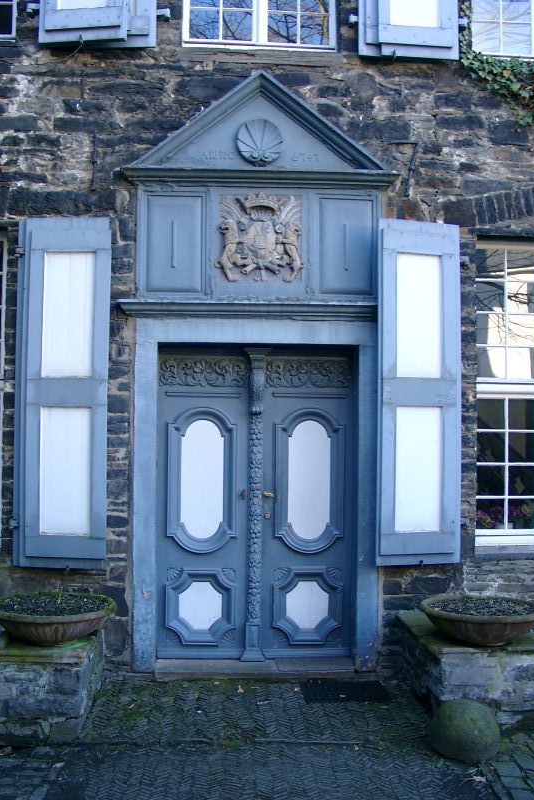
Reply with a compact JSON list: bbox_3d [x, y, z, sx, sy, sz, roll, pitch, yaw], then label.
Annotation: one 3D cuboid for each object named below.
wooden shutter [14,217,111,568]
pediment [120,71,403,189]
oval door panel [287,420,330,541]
[{"bbox_3d":[-1.324,-0.052,5.088,0.600,2.270,0.070,0,-2,2],"label":"wooden shutter"},{"bbox_3d":[-0.041,-1.774,5.191,1.800,0.720,0.200,1,-2,-3],"label":"pediment"},{"bbox_3d":[0.289,0.561,5.472,0.292,0.835,0.040,1,-2,-3],"label":"oval door panel"}]

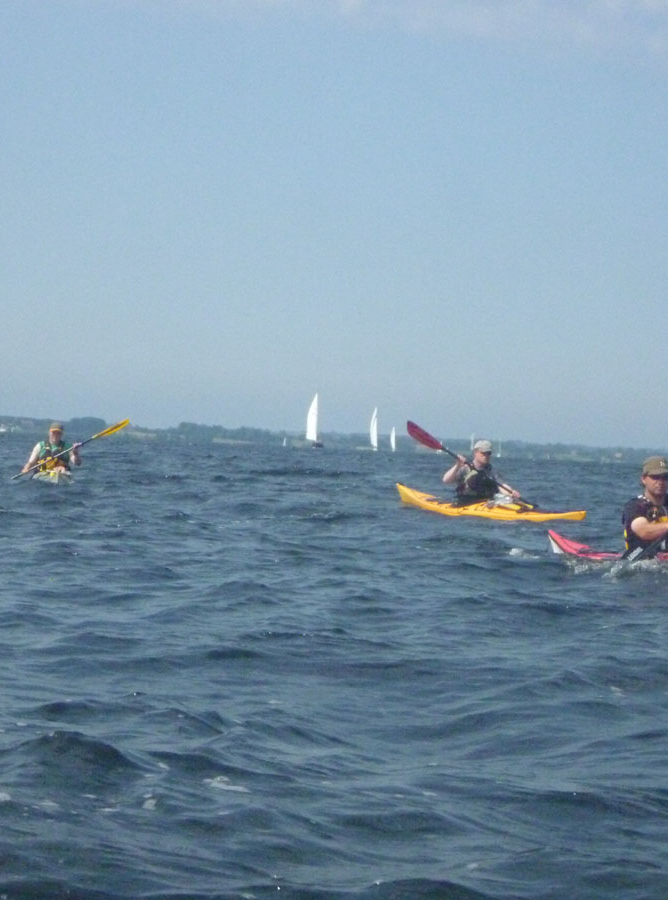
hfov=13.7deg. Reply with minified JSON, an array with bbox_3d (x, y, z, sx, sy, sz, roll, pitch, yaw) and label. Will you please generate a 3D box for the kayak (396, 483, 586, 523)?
[{"bbox_3d":[1.505,0.660,28.005,0.580,0.390,5.000,3,2,-19],"label":"kayak"}]

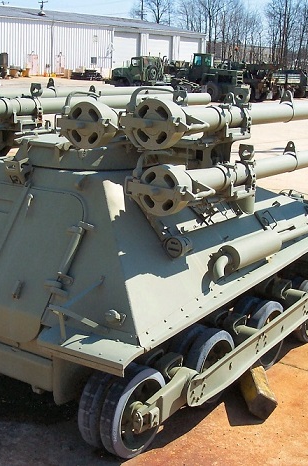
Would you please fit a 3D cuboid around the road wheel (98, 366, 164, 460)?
[{"bbox_3d":[-0.111,1.026,4.267,0.092,0.515,0.515,10,15,34],"label":"road wheel"}]

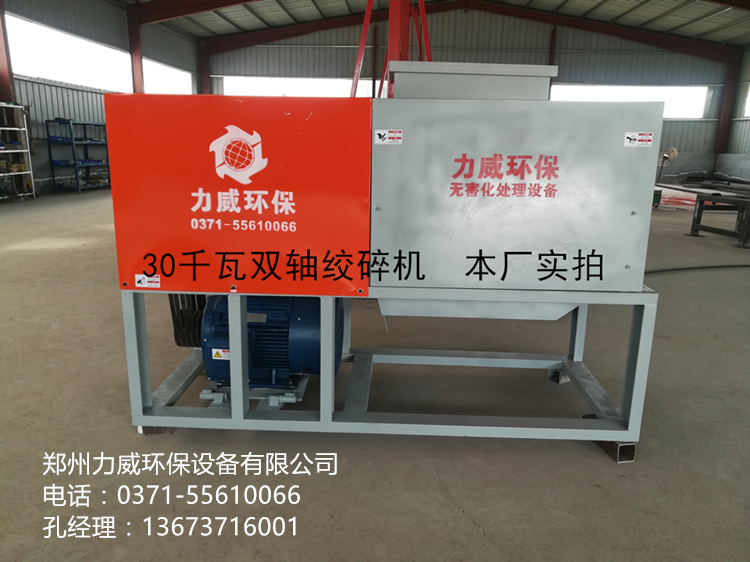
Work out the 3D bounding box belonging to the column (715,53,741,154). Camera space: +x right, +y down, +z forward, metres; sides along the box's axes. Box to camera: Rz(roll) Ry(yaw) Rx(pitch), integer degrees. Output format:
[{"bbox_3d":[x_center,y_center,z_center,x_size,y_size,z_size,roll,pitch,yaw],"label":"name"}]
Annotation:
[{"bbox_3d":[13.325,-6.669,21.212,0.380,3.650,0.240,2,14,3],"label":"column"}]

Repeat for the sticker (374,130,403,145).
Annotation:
[{"bbox_3d":[0.052,-0.535,2.102,0.101,0.050,0.003,1,14,2],"label":"sticker"}]

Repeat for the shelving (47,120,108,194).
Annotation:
[{"bbox_3d":[-7.273,-3.083,13.985,0.630,1.690,1.640,2,14,3],"label":"shelving"}]

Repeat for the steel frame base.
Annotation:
[{"bbox_3d":[0.056,0.291,2.922,2.280,0.766,0.922,1,14,2],"label":"steel frame base"}]

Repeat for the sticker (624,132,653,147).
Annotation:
[{"bbox_3d":[0.971,-0.520,2.074,0.101,0.050,0.003,1,14,2],"label":"sticker"}]

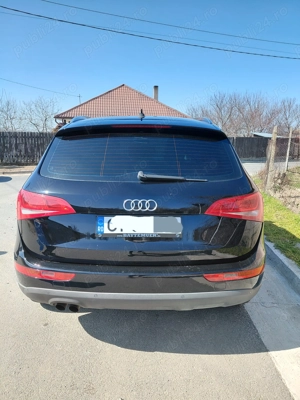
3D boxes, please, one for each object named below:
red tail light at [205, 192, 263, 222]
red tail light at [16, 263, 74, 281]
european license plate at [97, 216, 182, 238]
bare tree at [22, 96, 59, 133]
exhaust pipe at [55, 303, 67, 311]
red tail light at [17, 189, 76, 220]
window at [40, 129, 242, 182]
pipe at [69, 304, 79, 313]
[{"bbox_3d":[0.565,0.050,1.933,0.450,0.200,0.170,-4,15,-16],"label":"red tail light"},{"bbox_3d":[-0.695,0.475,1.911,0.460,0.078,0.130,4,15,14],"label":"red tail light"},{"bbox_3d":[-0.061,0.171,1.800,0.525,0.125,0.020,0,15,0],"label":"european license plate"},{"bbox_3d":[-6.919,-4.894,18.375,2.400,3.200,2.300,0,15,0],"label":"bare tree"},{"bbox_3d":[-0.592,0.699,1.969,0.075,0.070,0.130,0,15,0],"label":"exhaust pipe"},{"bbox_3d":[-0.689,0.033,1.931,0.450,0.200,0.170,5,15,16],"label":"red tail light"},{"bbox_3d":[-0.057,-0.293,1.949,1.370,0.420,0.120,1,-18,0],"label":"window"},{"bbox_3d":[-0.501,0.705,1.955,0.075,0.070,0.130,0,15,0],"label":"pipe"}]

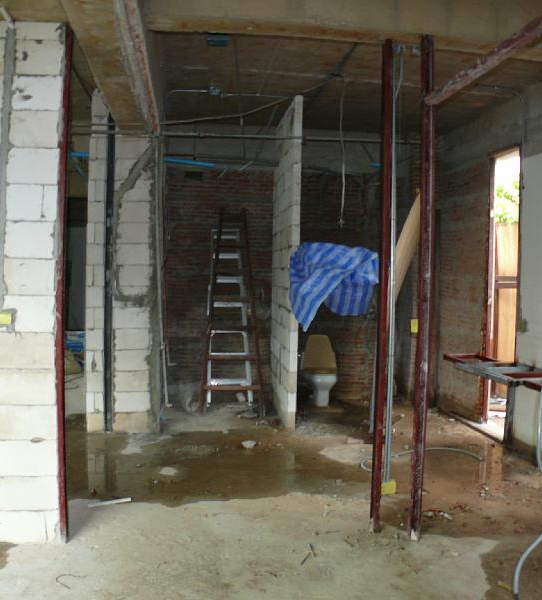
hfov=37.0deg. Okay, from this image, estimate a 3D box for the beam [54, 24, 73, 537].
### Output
[{"bbox_3d":[-1.166,-0.062,4.582,0.050,2.925,0.080,1,2,-6],"label":"beam"}]

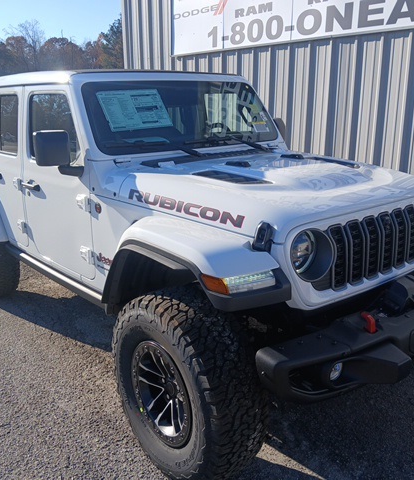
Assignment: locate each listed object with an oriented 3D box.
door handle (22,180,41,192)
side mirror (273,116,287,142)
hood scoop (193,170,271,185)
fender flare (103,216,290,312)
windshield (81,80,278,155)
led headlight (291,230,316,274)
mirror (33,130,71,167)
[{"bbox_3d":[-1.230,-0.367,3.386,0.070,0.060,0.220,-13,19,-38],"label":"door handle"},{"bbox_3d":[0.623,-0.864,3.832,0.200,0.200,0.110,-13,19,-38],"label":"side mirror"},{"bbox_3d":[0.117,-0.306,2.381,0.190,0.050,0.480,-13,19,-38],"label":"hood scoop"},{"bbox_3d":[-0.118,0.183,2.131,0.300,0.440,1.080,-13,19,-38],"label":"fender flare"},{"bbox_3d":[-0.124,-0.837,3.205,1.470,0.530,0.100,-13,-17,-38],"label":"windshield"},{"bbox_3d":[0.392,0.055,1.998,0.195,0.195,0.110,-13,19,-38],"label":"led headlight"},{"bbox_3d":[-0.853,-0.501,2.643,0.195,0.195,0.110,-13,19,-38],"label":"mirror"}]

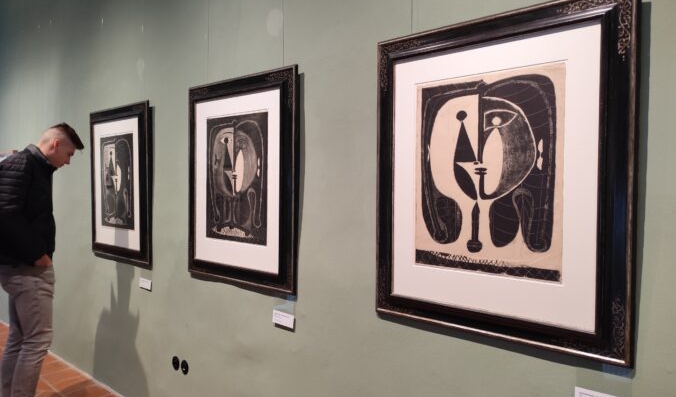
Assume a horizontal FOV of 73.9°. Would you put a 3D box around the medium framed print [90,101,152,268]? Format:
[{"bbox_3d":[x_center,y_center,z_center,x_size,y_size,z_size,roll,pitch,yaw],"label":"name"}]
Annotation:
[{"bbox_3d":[-1.454,-0.098,3.016,0.820,1.014,0.040,2,3,39],"label":"medium framed print"}]

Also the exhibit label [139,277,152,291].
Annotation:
[{"bbox_3d":[-1.228,0.549,2.876,0.136,0.061,0.012,2,-2,39],"label":"exhibit label"}]

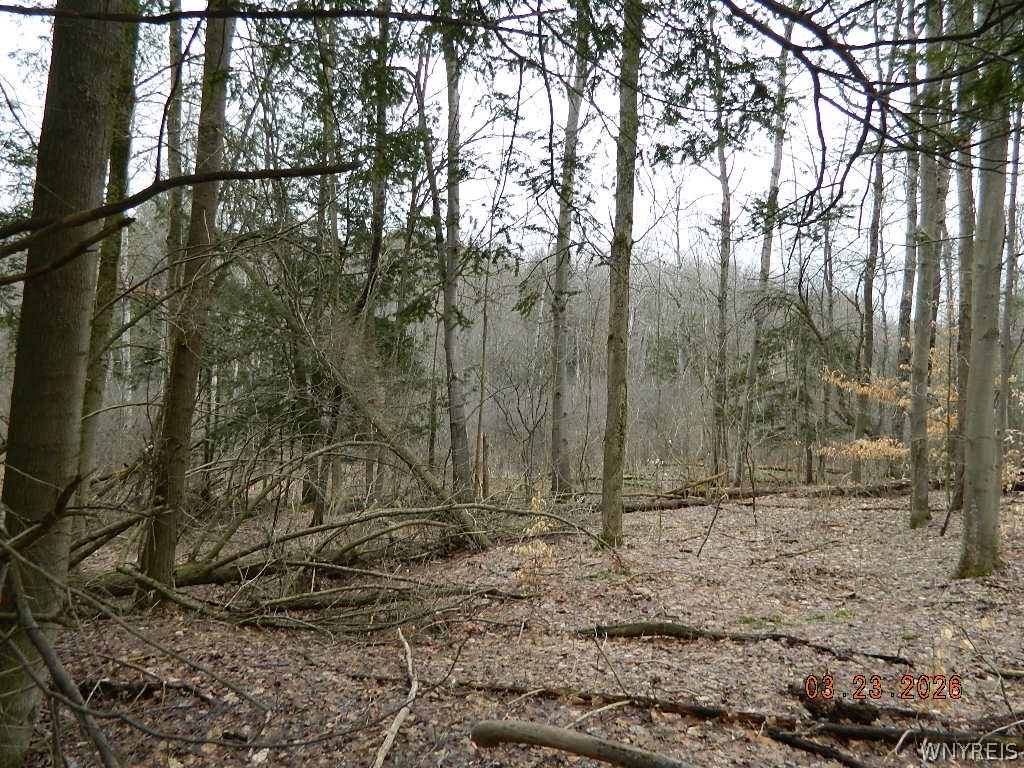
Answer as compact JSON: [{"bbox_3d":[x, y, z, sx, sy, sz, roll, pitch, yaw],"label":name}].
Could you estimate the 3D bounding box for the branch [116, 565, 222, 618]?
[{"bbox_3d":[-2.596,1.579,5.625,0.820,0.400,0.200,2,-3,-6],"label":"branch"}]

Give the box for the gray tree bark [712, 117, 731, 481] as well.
[{"bbox_3d":[6.143,-2.488,21.888,0.360,10.464,0.360,1,-3,16],"label":"gray tree bark"}]

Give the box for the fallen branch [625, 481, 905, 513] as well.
[{"bbox_3d":[5.566,2.222,15.005,8.451,0.320,0.400,3,-3,-30],"label":"fallen branch"}]

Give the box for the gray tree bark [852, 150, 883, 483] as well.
[{"bbox_3d":[9.654,-1.853,20.047,0.360,9.139,0.360,4,-3,25],"label":"gray tree bark"}]

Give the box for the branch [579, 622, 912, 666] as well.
[{"bbox_3d":[1.549,1.759,5.131,2.192,0.140,0.250,1,-3,12],"label":"branch"}]

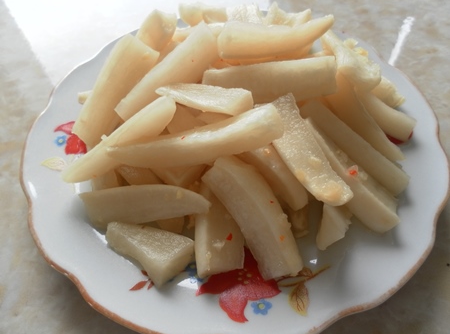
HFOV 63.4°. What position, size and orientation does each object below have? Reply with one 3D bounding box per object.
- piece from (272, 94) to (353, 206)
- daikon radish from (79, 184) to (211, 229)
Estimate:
[{"bbox_3d":[0.037,-0.008,0.161,0.015,0.007,0.051,-20,67,-11],"label":"piece"},{"bbox_3d":[-0.036,0.018,0.162,0.057,0.015,0.011,-3,29,8],"label":"daikon radish"}]

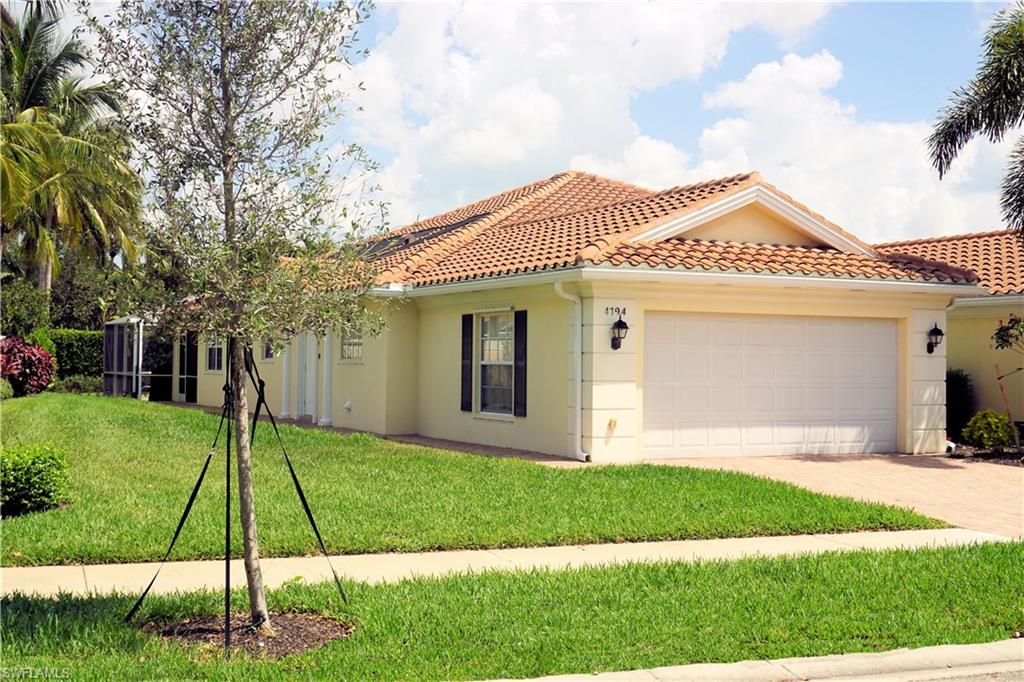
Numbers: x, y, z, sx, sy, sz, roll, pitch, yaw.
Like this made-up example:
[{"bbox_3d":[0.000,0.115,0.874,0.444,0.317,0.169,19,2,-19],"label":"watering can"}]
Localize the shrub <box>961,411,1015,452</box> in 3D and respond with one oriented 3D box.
[{"bbox_3d":[7.934,1.493,20.400,0.820,0.670,0.800,1,-1,-28],"label":"shrub"}]

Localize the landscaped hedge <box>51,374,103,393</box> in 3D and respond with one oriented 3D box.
[{"bbox_3d":[-15.264,1.505,43.000,1.950,0.630,0.800,1,-1,-28],"label":"landscaped hedge"}]

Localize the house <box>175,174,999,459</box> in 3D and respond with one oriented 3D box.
[{"bbox_3d":[-1.272,-1.560,29.170,9.150,6.700,25.200,1,-1,-28],"label":"house"}]

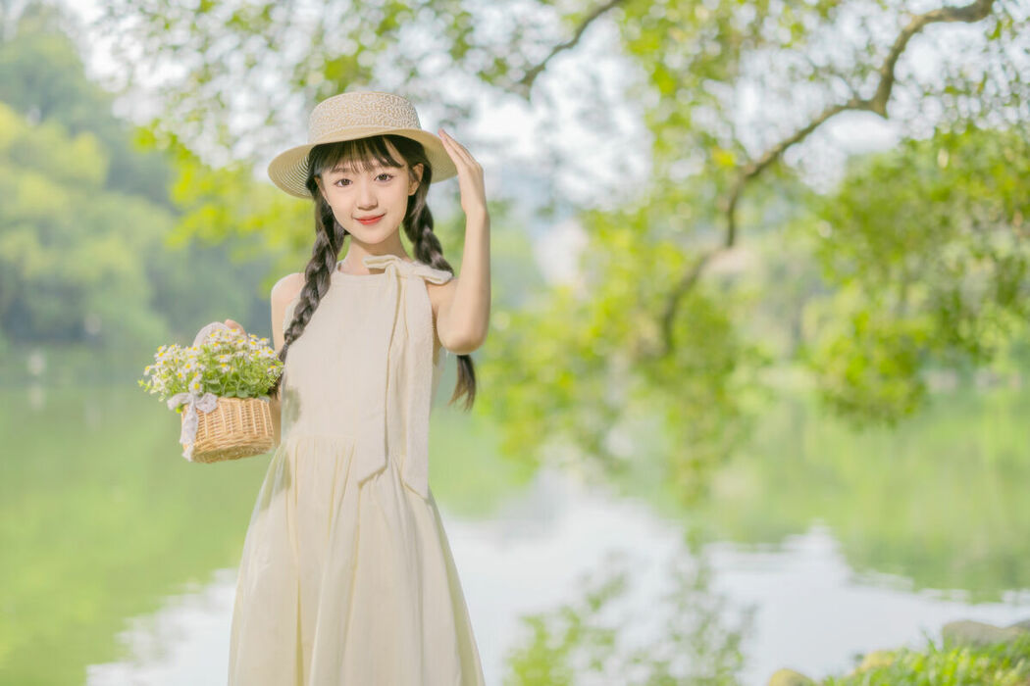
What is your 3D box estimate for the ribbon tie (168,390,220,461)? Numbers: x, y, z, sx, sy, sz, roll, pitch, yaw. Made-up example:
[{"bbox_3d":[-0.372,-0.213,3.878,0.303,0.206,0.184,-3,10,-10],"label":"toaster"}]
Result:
[{"bbox_3d":[-0.541,0.140,2.360,0.088,0.118,0.045,0,0,9],"label":"ribbon tie"}]

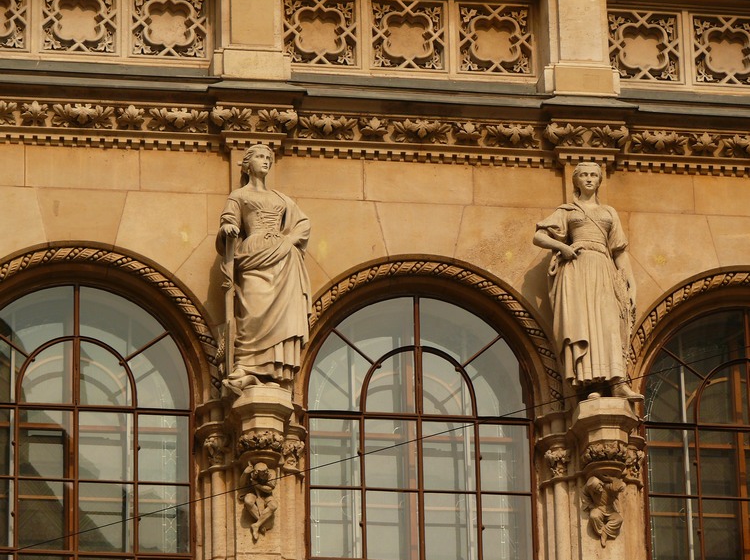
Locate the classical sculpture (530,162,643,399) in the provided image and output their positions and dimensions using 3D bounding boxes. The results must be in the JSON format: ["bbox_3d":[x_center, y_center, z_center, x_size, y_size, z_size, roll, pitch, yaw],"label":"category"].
[{"bbox_3d":[1.689,0.031,31.021,0.855,2.099,0.502,2,-20,-10],"label":"classical sculpture"}]

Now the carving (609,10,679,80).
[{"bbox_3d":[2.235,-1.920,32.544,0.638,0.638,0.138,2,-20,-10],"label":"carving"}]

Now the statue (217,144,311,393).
[{"bbox_3d":[-0.871,-0.062,30.568,0.768,2.170,0.502,2,-20,-10],"label":"statue"}]

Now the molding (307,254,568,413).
[{"bbox_3d":[0.416,0.466,32.561,2.368,1.341,0.300,2,-20,-10],"label":"molding"}]

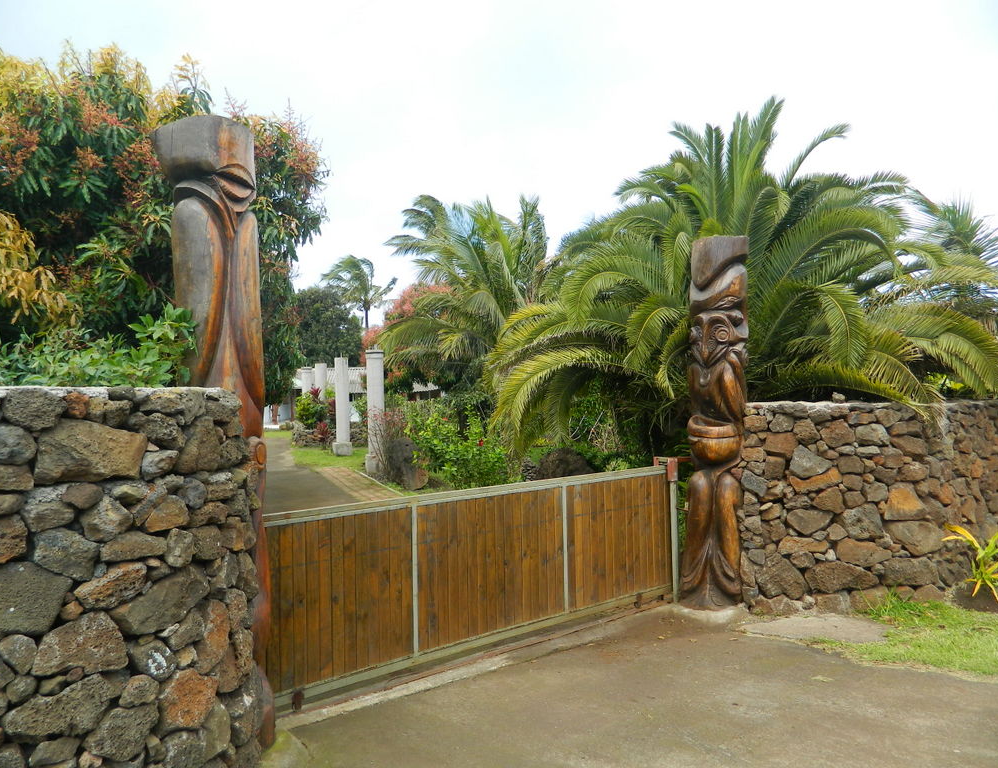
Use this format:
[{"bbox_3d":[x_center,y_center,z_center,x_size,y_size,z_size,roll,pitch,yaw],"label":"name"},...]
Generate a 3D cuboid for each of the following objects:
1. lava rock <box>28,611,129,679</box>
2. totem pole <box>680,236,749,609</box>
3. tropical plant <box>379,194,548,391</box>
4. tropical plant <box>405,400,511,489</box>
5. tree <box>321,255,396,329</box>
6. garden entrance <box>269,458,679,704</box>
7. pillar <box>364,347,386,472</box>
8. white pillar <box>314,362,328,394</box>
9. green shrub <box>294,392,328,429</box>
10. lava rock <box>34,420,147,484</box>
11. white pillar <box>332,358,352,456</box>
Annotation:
[{"bbox_3d":[-1.647,0.990,2.891,0.330,0.250,0.260,-1,-1,-34],"label":"lava rock"},{"bbox_3d":[1.710,0.295,5.894,0.440,2.850,0.440,-2,-1,26],"label":"totem pole"},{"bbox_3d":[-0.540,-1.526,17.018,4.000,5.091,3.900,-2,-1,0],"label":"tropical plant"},{"bbox_3d":[-0.796,1.018,14.075,1.900,1.600,1.700,-2,-1,0],"label":"tropical plant"},{"bbox_3d":[-10.479,-3.473,55.042,5.500,12.291,5.500,-2,-1,0],"label":"tree"},{"bbox_3d":[-0.018,1.220,4.912,3.338,1.070,0.120,-1,-1,-34],"label":"garden entrance"},{"bbox_3d":[-2.776,0.658,16.669,0.450,2.650,0.450,-1,-1,-34],"label":"pillar"},{"bbox_3d":[-6.010,0.805,24.990,0.420,2.750,0.420,-1,-1,-34],"label":"white pillar"},{"bbox_3d":[-6.245,0.878,24.500,1.150,1.200,1.100,-2,-1,0],"label":"green shrub"},{"bbox_3d":[-1.636,0.266,2.932,0.390,0.245,0.280,-1,-1,-34],"label":"lava rock"},{"bbox_3d":[-4.746,0.736,22.392,0.500,2.750,0.500,-1,-1,-34],"label":"white pillar"}]

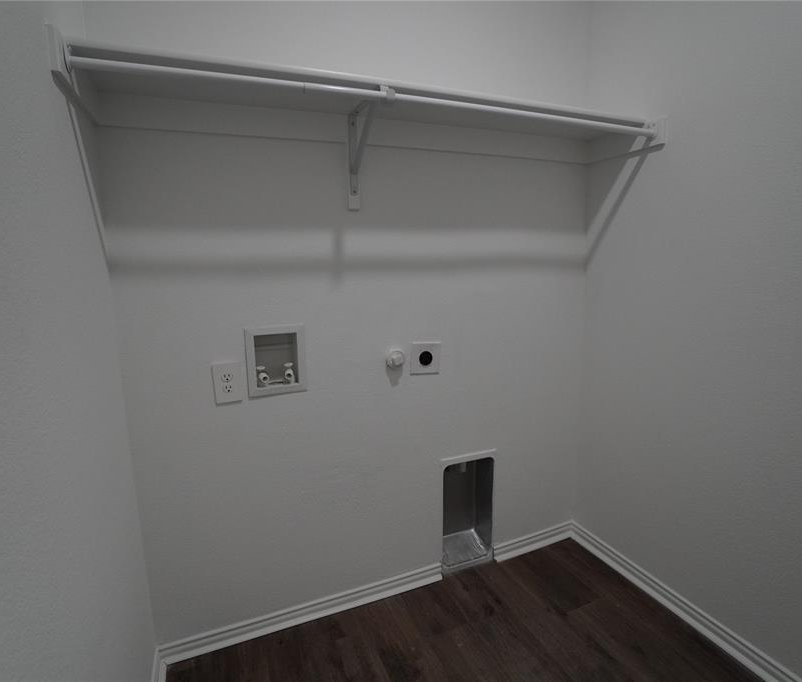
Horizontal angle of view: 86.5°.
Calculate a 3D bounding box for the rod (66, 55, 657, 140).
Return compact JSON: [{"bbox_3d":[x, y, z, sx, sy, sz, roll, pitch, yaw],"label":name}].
[{"bbox_3d":[0.096,-0.633,1.148,1.635,0.026,0.026,-5,9,-21],"label":"rod"}]

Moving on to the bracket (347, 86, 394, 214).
[{"bbox_3d":[-0.097,-0.542,1.244,0.035,0.252,0.338,-5,9,-21],"label":"bracket"}]

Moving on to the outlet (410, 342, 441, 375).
[{"bbox_3d":[0.091,0.065,1.573,0.119,0.119,0.014,-5,9,-21],"label":"outlet"}]

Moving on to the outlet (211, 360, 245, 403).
[{"bbox_3d":[-0.544,0.130,1.335,0.080,0.125,0.010,-5,9,-21],"label":"outlet"}]

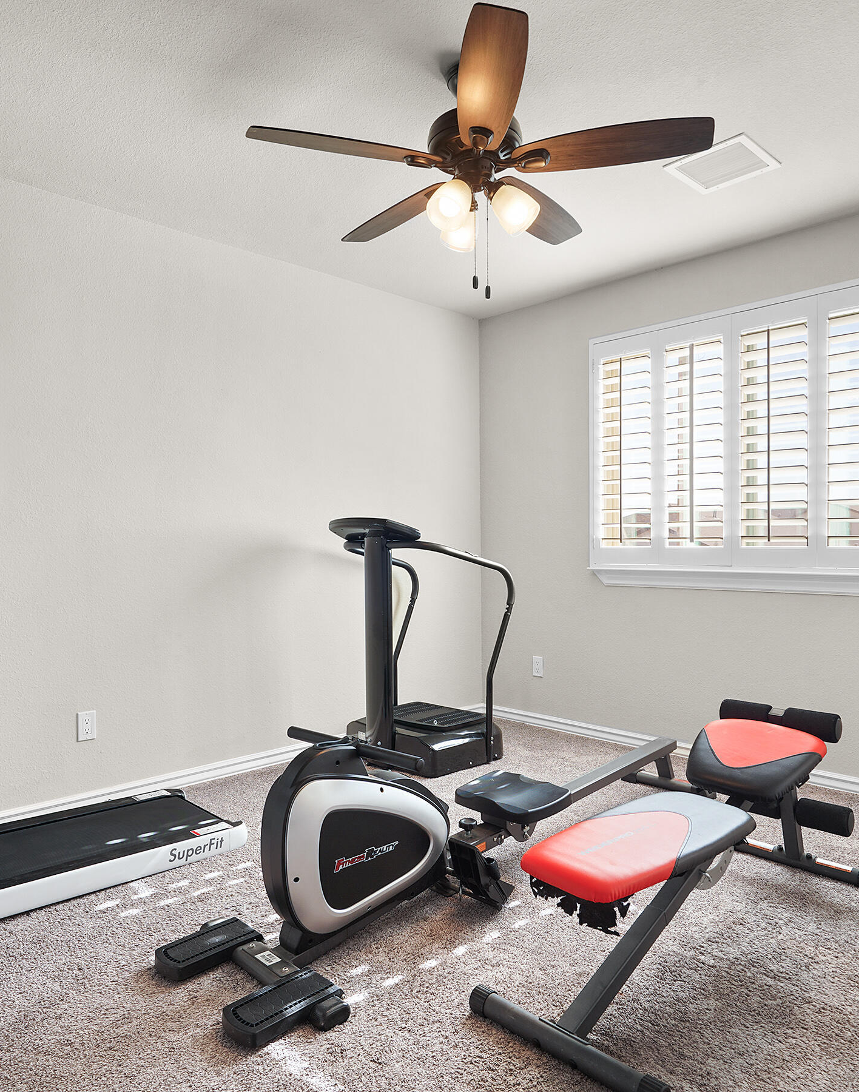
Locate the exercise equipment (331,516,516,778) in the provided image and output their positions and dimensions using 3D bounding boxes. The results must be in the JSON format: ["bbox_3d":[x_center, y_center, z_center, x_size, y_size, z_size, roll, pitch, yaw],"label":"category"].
[{"bbox_3d":[-0.064,0.456,3.551,0.800,1.190,0.620,-1,1,-45],"label":"exercise equipment"}]

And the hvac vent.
[{"bbox_3d":[1.068,-1.380,2.654,0.310,0.020,0.305,-1,1,-45],"label":"hvac vent"}]

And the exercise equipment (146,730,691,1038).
[{"bbox_3d":[0.273,0.774,2.424,2.200,0.570,0.510,-1,1,-45],"label":"exercise equipment"}]

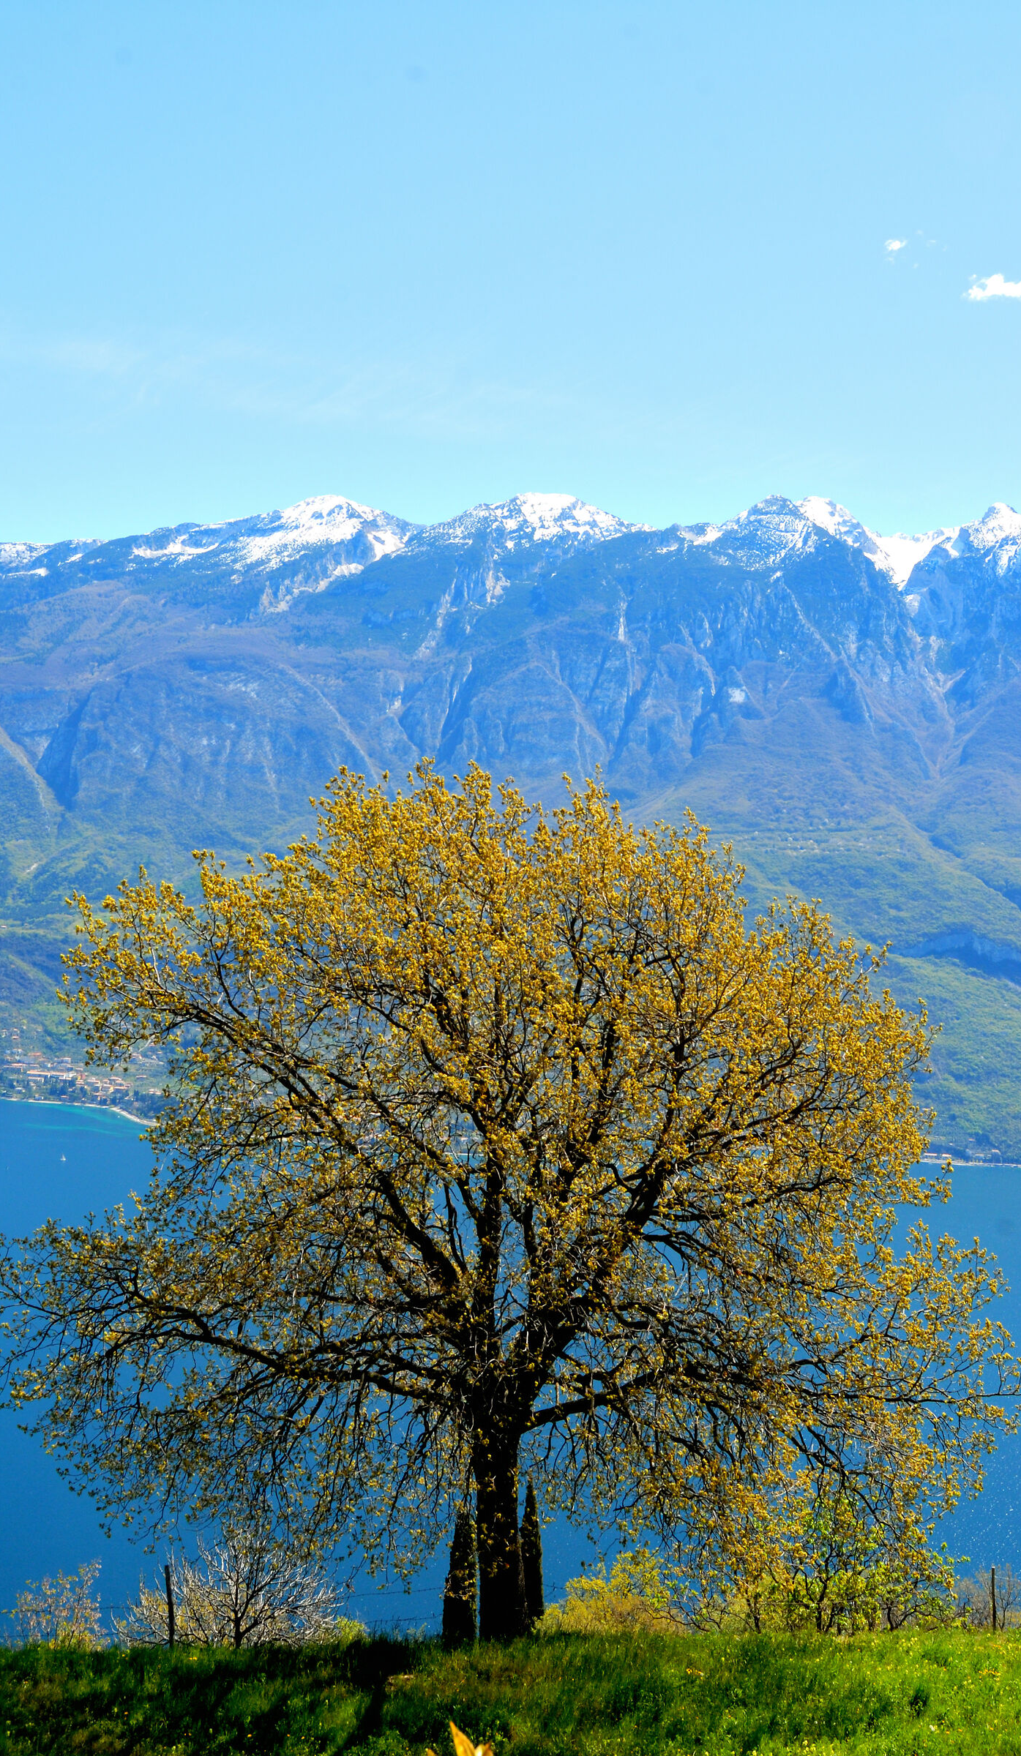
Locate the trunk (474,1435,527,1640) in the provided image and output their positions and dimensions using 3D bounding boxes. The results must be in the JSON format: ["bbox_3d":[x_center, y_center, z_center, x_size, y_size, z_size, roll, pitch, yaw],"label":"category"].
[{"bbox_3d":[-0.119,8.817,28.000,0.710,2.680,0.700,0,-2,0],"label":"trunk"}]

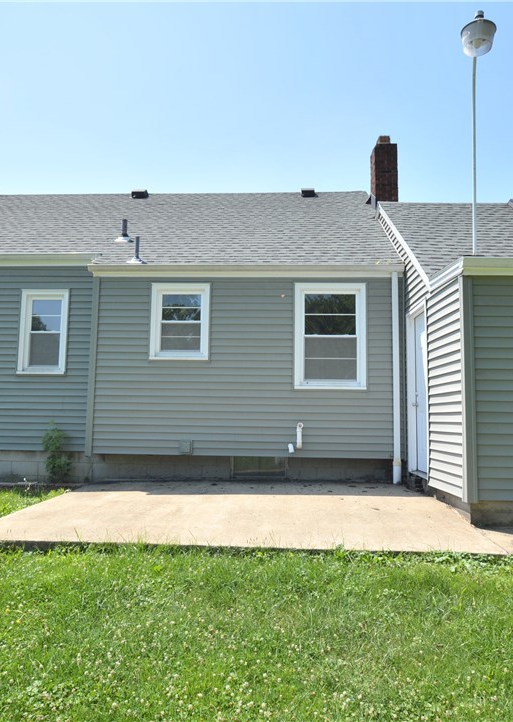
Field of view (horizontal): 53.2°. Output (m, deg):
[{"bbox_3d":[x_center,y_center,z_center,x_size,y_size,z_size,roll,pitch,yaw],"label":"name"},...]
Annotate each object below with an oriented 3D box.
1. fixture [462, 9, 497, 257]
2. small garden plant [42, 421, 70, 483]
[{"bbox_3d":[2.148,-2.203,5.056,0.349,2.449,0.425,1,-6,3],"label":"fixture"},{"bbox_3d":[-2.928,1.350,7.452,0.354,0.911,0.293,1,-6,3],"label":"small garden plant"}]

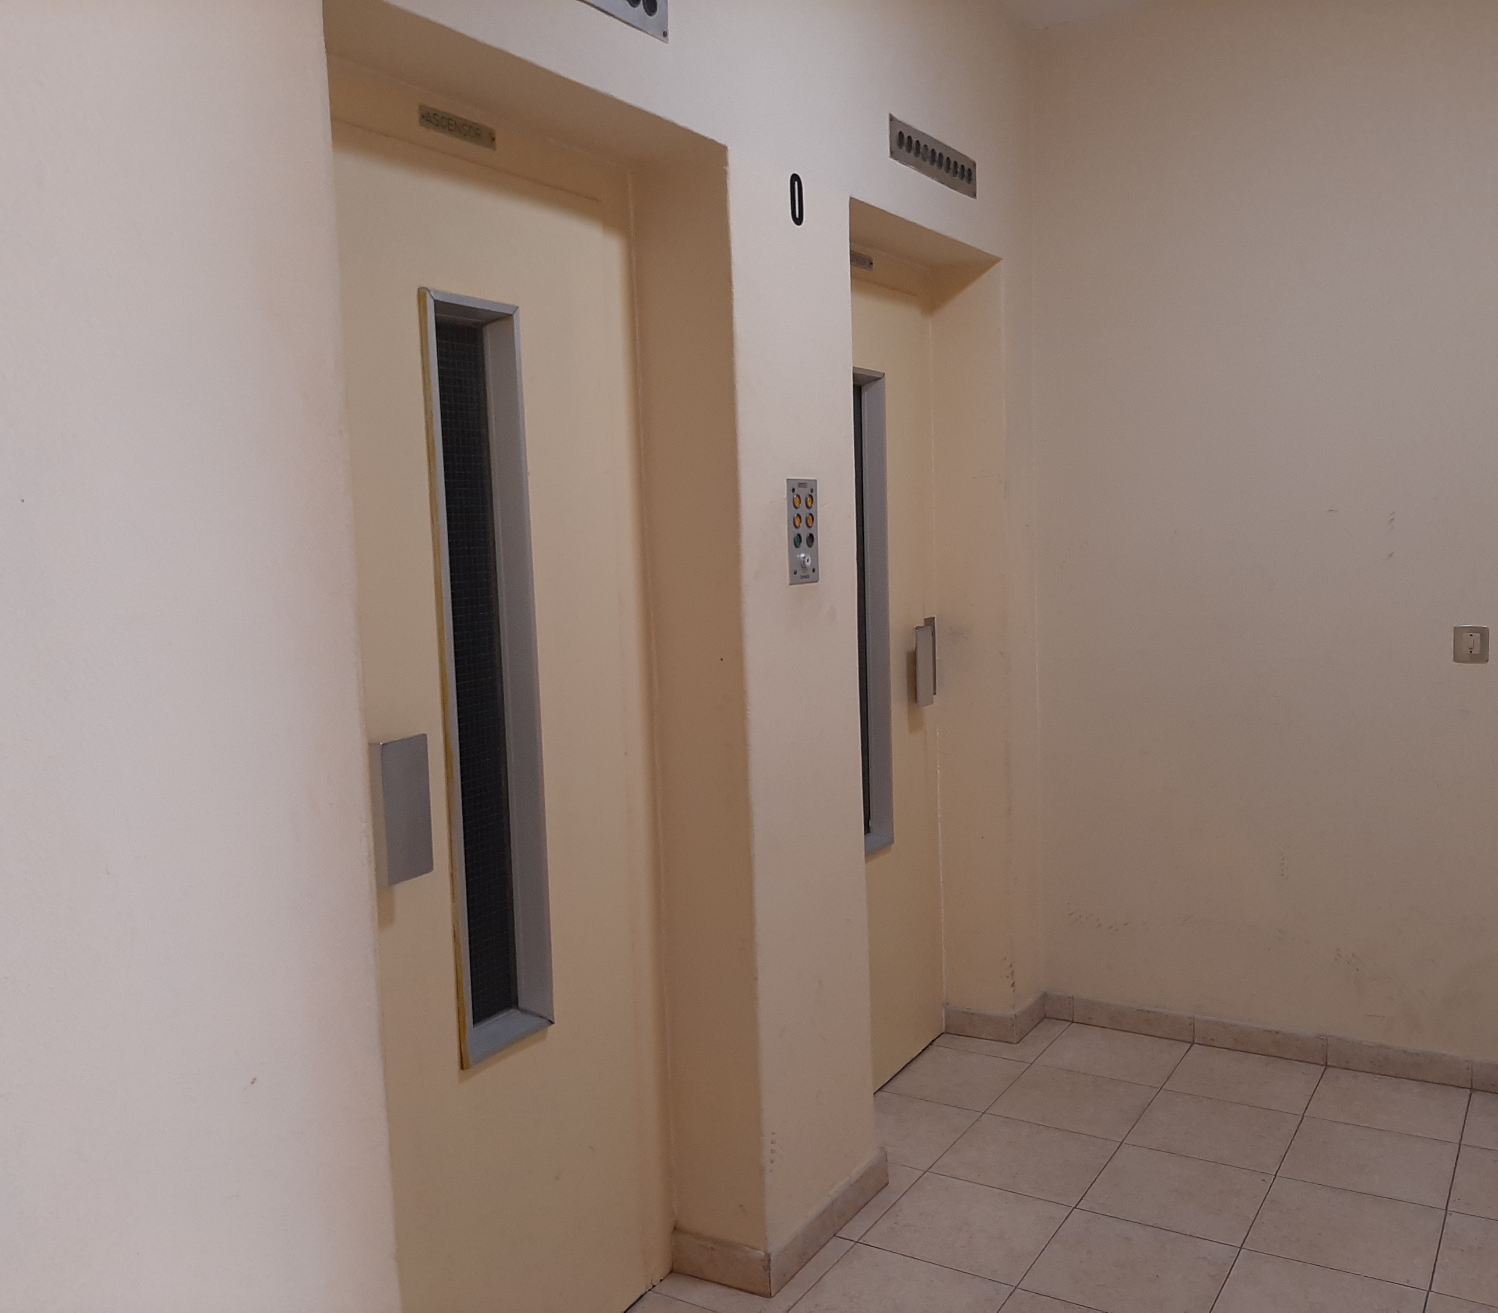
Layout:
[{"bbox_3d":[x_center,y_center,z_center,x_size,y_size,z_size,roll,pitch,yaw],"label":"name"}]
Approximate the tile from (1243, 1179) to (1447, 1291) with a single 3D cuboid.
[{"bbox_3d":[1.190,1.145,2.719,0.330,0.010,0.330,1,7,32],"label":"tile"}]

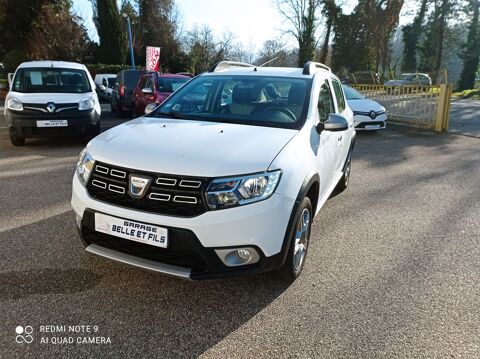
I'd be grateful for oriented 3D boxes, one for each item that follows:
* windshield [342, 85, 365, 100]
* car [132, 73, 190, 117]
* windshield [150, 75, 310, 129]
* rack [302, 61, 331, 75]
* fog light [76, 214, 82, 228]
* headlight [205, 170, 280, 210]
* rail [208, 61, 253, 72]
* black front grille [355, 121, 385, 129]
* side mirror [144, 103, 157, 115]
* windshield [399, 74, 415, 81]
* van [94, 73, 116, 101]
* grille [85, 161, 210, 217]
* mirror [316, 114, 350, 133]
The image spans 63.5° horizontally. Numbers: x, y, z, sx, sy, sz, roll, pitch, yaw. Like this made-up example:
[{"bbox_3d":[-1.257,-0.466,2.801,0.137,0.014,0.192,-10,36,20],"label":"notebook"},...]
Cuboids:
[{"bbox_3d":[3.018,-2.604,11.458,1.360,0.160,0.880,-3,43,-21],"label":"windshield"},{"bbox_3d":[-1.950,-2.340,11.550,1.790,1.620,4.180,-7,16,-25],"label":"car"},{"bbox_3d":[-0.046,-0.726,3.441,1.400,0.160,0.920,8,42,22],"label":"windshield"},{"bbox_3d":[0.840,-1.165,4.105,0.070,0.125,1.400,8,16,22],"label":"rack"},{"bbox_3d":[-1.127,0.293,2.756,0.220,0.130,0.130,11,18,34],"label":"fog light"},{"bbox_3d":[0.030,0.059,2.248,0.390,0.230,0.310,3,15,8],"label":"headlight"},{"bbox_3d":[-0.069,-1.303,4.550,0.060,0.130,1.300,8,16,22],"label":"rail"},{"bbox_3d":[3.617,-1.508,10.750,1.040,0.190,0.140,-5,16,-21],"label":"black front grille"},{"bbox_3d":[-0.881,-0.692,3.755,0.230,0.155,0.170,8,16,22],"label":"side mirror"},{"bbox_3d":[12.019,-7.341,28.000,0.850,0.160,1.380,-33,25,-12],"label":"windshield"},{"bbox_3d":[-7.500,-5.450,23.600,1.800,1.800,4.200,-9,17,-31],"label":"van"},{"bbox_3d":[-0.591,0.054,2.357,0.930,0.265,0.190,8,16,22],"label":"grille"},{"bbox_3d":[0.739,-0.457,3.109,0.230,0.155,0.170,8,16,22],"label":"mirror"}]

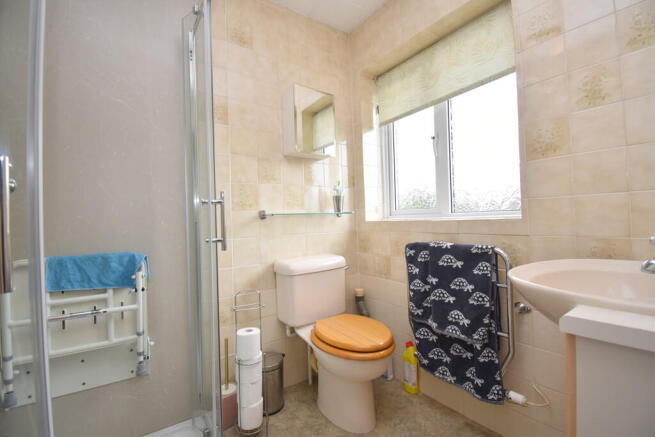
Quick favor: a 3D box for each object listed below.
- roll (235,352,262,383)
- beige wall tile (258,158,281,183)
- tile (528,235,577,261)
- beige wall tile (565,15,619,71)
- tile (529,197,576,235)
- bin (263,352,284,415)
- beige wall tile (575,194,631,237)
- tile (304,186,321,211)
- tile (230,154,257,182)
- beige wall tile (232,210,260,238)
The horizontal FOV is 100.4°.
[{"bbox_3d":[-0.361,0.678,1.265,0.110,0.109,0.110,-2,0,-35],"label":"roll"},{"bbox_3d":[-0.339,-0.276,1.616,0.150,0.150,0.008,-1,-1,-37],"label":"beige wall tile"},{"bbox_3d":[0.866,0.142,1.061,0.010,0.148,0.145,-1,-1,-37],"label":"tile"},{"bbox_3d":[0.937,-0.619,0.969,0.008,0.150,0.150,-1,-1,-37],"label":"beige wall tile"},{"bbox_3d":[0.860,-0.008,1.052,0.010,0.152,0.152,-2,0,-35],"label":"tile"},{"bbox_3d":[-0.325,0.861,1.440,0.180,0.255,0.168,-1,-1,-37],"label":"bin"},{"bbox_3d":[0.960,-0.008,0.958,0.008,0.150,0.150,-1,-1,-37],"label":"beige wall tile"},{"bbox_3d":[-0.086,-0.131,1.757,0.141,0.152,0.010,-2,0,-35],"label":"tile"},{"bbox_3d":[-0.456,-0.269,1.496,0.152,0.152,0.010,-2,0,-35],"label":"tile"},{"bbox_3d":[-0.446,0.034,1.497,0.152,0.152,0.010,-2,0,-35],"label":"beige wall tile"}]

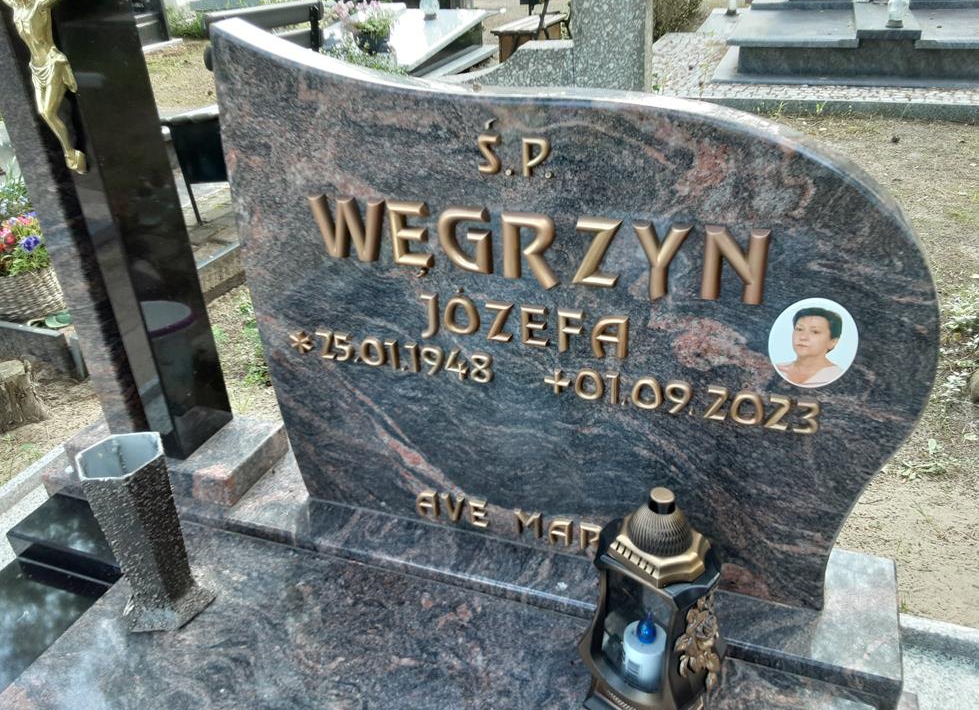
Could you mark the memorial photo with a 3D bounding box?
[{"bbox_3d":[0.314,-0.009,0.772,0.081,0.101,0.008,8,32,20],"label":"memorial photo"}]

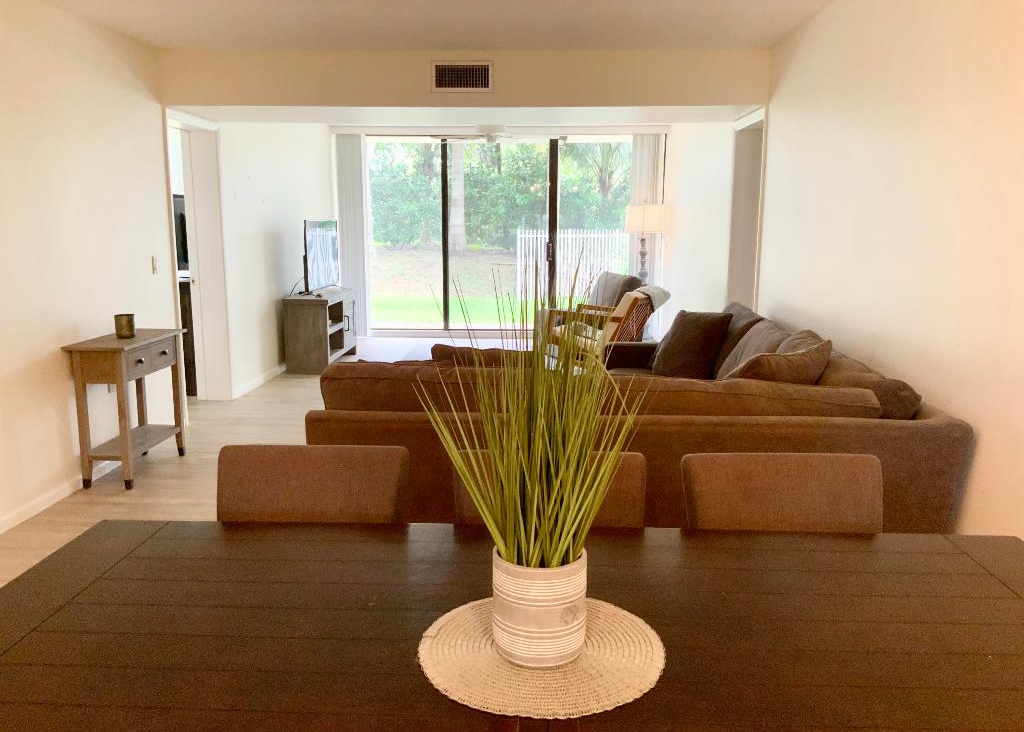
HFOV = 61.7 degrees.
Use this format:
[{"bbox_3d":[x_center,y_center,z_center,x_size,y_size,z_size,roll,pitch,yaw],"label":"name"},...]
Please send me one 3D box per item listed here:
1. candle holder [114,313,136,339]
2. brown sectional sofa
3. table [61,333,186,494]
[{"bbox_3d":[-2.124,-0.218,4.719,0.107,0.122,0.107,0,10,2],"label":"candle holder"},{"bbox_3d":[0.437,0.244,4.181,2.155,0.920,2.820,0,10,2],"label":"brown sectional sofa"},{"bbox_3d":[-2.100,0.219,4.773,0.334,0.757,0.757,0,10,2],"label":"table"}]

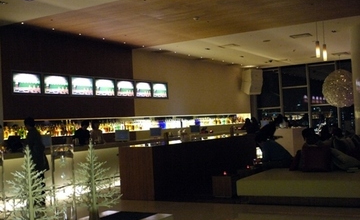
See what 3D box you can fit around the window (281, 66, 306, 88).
[{"bbox_3d":[6.362,-1.828,26.699,1.514,1.203,0.100,-3,-1,31],"label":"window"}]

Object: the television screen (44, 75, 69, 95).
[{"bbox_3d":[-3.213,-0.649,12.662,0.080,0.530,0.940,-4,-2,30],"label":"television screen"}]

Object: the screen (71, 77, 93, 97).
[{"bbox_3d":[-2.909,-0.711,14.317,0.090,0.604,1.013,-3,-1,31],"label":"screen"}]

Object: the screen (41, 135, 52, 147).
[{"bbox_3d":[-2.771,0.647,9.821,0.340,0.280,0.060,-3,-2,-8],"label":"screen"}]

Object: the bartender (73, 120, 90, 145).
[{"bbox_3d":[-2.437,1.127,12.262,0.500,1.700,0.360,-2,-1,-23],"label":"bartender"}]

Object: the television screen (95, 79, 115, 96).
[{"bbox_3d":[-2.369,-0.706,15.222,0.090,0.575,1.012,-3,-1,31],"label":"television screen"}]

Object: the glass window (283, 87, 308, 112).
[{"bbox_3d":[5.529,-0.485,22.964,1.220,1.150,0.080,-4,-2,30],"label":"glass window"}]

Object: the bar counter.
[{"bbox_3d":[0.544,1.320,12.391,0.850,1.100,5.750,-4,-2,30],"label":"bar counter"}]

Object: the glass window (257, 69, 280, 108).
[{"bbox_3d":[4.333,-1.062,23.667,1.200,1.930,0.080,-4,-2,30],"label":"glass window"}]

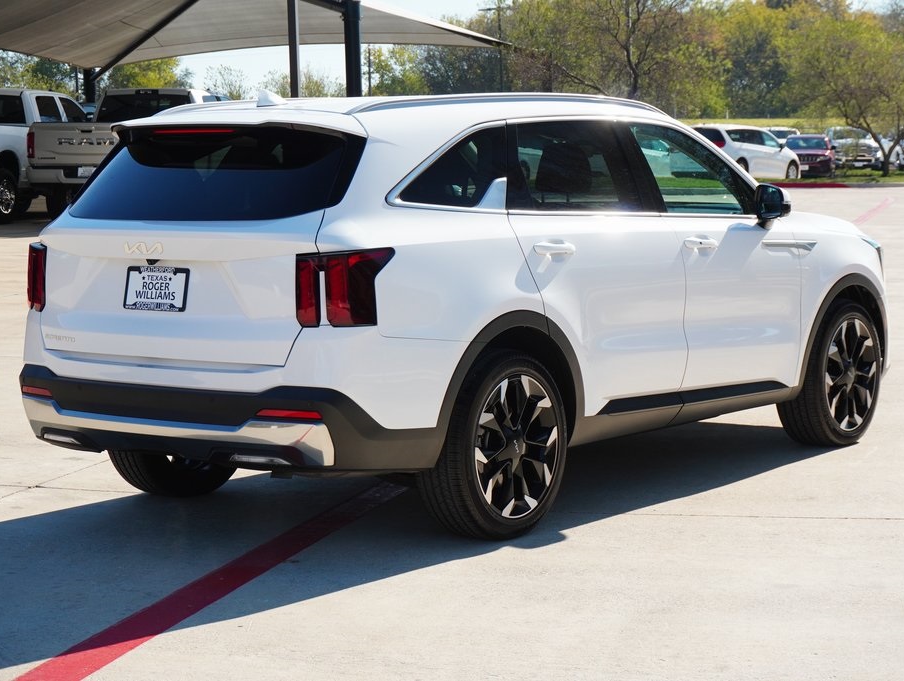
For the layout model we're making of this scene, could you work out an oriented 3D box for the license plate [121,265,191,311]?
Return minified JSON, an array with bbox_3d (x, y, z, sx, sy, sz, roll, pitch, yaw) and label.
[{"bbox_3d":[-1.073,-0.187,7.540,0.314,0.160,0.020,3,-4,37],"label":"license plate"}]

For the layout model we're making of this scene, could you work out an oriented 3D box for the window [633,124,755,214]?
[{"bbox_3d":[1.052,-0.742,9.012,0.050,0.420,0.800,-22,-8,36],"label":"window"}]

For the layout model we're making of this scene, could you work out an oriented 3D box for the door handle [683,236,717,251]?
[{"bbox_3d":[1.065,-0.410,8.836,0.052,0.053,0.250,0,5,37],"label":"door handle"}]

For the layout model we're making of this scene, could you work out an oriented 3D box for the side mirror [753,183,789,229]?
[{"bbox_3d":[1.417,-0.590,9.144,0.185,0.205,0.135,4,7,37],"label":"side mirror"}]

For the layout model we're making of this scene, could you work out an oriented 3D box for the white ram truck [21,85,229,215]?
[{"bbox_3d":[-4.714,-3.093,34.413,2.050,2.030,6.000,1,6,16],"label":"white ram truck"}]

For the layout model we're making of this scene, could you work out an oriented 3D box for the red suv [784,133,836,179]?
[{"bbox_3d":[12.149,-6.245,70.800,1.870,1.670,4.500,0,6,13],"label":"red suv"}]

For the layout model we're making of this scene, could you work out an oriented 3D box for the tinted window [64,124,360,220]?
[{"bbox_3d":[-0.910,-0.605,7.725,1.350,0.460,0.125,3,-33,37],"label":"tinted window"}]

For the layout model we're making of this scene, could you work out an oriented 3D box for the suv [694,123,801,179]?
[{"bbox_3d":[8.461,-5.493,61.300,2.000,1.780,5.100,3,7,37],"label":"suv"}]

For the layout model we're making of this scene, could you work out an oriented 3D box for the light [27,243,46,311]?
[{"bbox_3d":[-1.586,-0.250,8.129,0.250,0.260,0.260,3,7,37],"label":"light"}]

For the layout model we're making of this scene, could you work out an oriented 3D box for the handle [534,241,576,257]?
[{"bbox_3d":[0.395,-0.351,7.942,0.052,0.053,0.250,0,5,37],"label":"handle"}]

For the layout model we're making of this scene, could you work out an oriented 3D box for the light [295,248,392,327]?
[{"bbox_3d":[-0.366,-0.180,7.151,0.270,0.275,0.260,4,7,37],"label":"light"}]

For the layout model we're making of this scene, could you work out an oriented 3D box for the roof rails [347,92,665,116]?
[{"bbox_3d":[0.279,-0.946,8.329,0.080,0.090,2.150,3,7,37],"label":"roof rails"}]

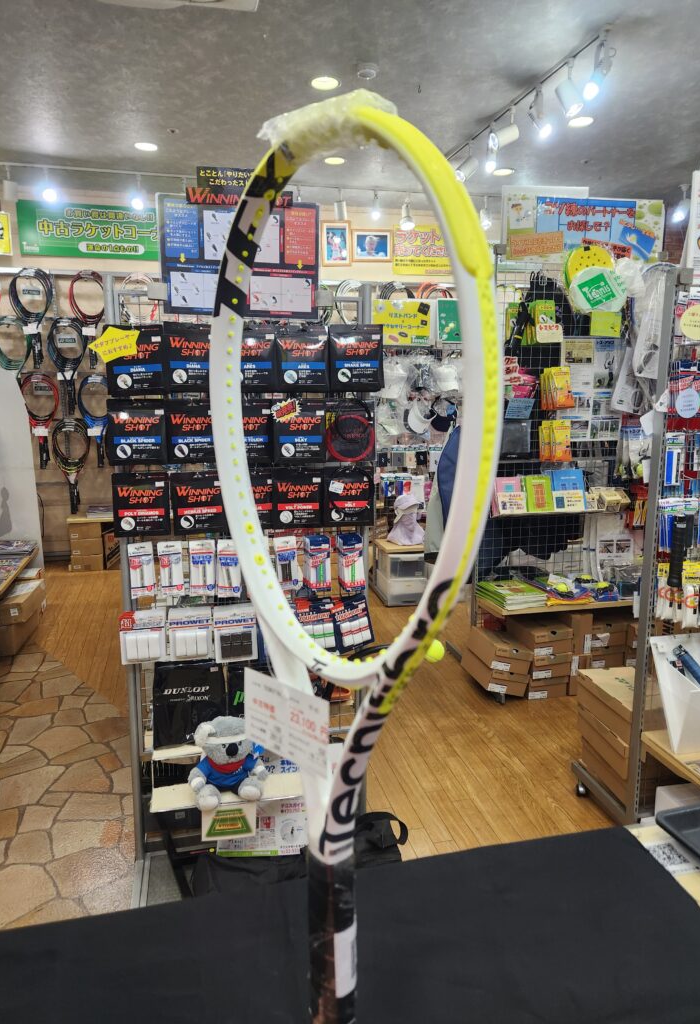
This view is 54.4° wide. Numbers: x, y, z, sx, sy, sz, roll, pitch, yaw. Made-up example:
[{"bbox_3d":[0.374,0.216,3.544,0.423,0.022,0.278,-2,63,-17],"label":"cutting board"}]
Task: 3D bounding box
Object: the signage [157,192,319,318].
[{"bbox_3d":[-0.276,-0.636,1.690,0.393,0.283,0.012,-2,10,-12],"label":"signage"}]

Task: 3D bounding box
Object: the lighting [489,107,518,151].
[{"bbox_3d":[0.774,-1.928,3.420,0.150,0.190,0.085,-2,10,-12],"label":"lighting"}]

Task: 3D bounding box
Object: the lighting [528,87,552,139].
[{"bbox_3d":[0.943,-1.977,3.367,0.080,0.195,0.100,-9,14,-41],"label":"lighting"}]

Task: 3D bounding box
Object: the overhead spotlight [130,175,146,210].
[{"bbox_3d":[-1.349,-2.036,4.342,0.095,0.213,0.110,-2,11,-13],"label":"overhead spotlight"}]

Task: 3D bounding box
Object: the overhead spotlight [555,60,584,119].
[{"bbox_3d":[1.001,-1.927,3.103,0.120,0.200,0.095,4,11,21],"label":"overhead spotlight"}]

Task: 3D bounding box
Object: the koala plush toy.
[{"bbox_3d":[-0.302,0.620,1.690,0.185,0.205,0.155,-2,10,-14],"label":"koala plush toy"}]

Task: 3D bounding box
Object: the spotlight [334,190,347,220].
[{"bbox_3d":[-0.067,-2.162,4.800,0.082,0.195,0.100,-2,10,-12],"label":"spotlight"}]

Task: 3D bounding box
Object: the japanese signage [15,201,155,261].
[{"bbox_3d":[-1.722,-1.990,4.843,1.169,0.363,0.015,-2,11,-13],"label":"japanese signage"}]

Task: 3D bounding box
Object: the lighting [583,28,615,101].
[{"bbox_3d":[1.045,-1.883,2.862,0.085,0.225,0.120,10,14,44],"label":"lighting"}]

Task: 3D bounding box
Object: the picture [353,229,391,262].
[{"bbox_3d":[0.187,-2.242,5.742,0.350,0.260,0.025,-2,11,-13],"label":"picture"}]

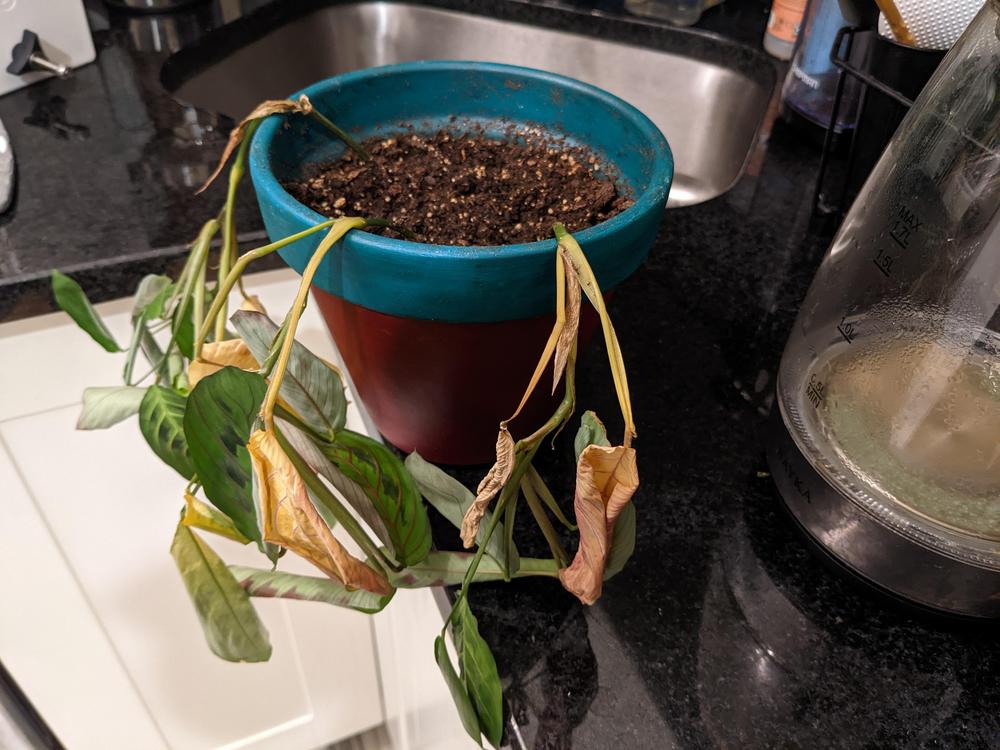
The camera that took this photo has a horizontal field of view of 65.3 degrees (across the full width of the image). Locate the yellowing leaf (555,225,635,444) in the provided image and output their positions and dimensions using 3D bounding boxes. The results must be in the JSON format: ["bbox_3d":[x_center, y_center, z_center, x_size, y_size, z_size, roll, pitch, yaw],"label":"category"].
[{"bbox_3d":[0.029,-0.015,0.259,0.022,0.047,0.066,-6,43,-11],"label":"yellowing leaf"}]

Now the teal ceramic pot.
[{"bbox_3d":[-0.019,-0.044,0.393,0.179,0.156,0.179,2,42,-2],"label":"teal ceramic pot"}]

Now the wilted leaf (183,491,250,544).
[{"bbox_3d":[-0.119,0.061,0.329,0.031,0.030,0.017,6,42,2],"label":"wilted leaf"}]

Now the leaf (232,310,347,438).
[{"bbox_3d":[-0.095,-0.001,0.359,0.026,0.066,0.012,-37,14,-12],"label":"leaf"}]

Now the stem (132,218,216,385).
[{"bbox_3d":[-0.163,-0.037,0.393,0.021,0.092,0.021,22,23,-23],"label":"stem"}]

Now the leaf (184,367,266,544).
[{"bbox_3d":[-0.120,0.037,0.350,0.034,0.091,0.014,-13,28,-20],"label":"leaf"}]

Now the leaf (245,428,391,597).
[{"bbox_3d":[-0.066,0.053,0.285,0.059,0.072,0.023,19,44,15],"label":"leaf"}]

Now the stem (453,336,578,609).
[{"bbox_3d":[0.003,0.040,0.281,0.044,0.129,0.020,-10,44,-15],"label":"stem"}]

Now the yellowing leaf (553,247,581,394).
[{"bbox_3d":[0.025,-0.020,0.297,0.010,0.061,0.009,2,32,5],"label":"yellowing leaf"}]

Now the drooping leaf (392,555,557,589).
[{"bbox_3d":[-0.011,0.091,0.357,0.074,0.012,0.016,-1,43,-4],"label":"drooping leaf"}]

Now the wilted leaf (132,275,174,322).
[{"bbox_3d":[-0.177,-0.039,0.396,0.018,0.024,0.014,13,14,-25],"label":"wilted leaf"}]

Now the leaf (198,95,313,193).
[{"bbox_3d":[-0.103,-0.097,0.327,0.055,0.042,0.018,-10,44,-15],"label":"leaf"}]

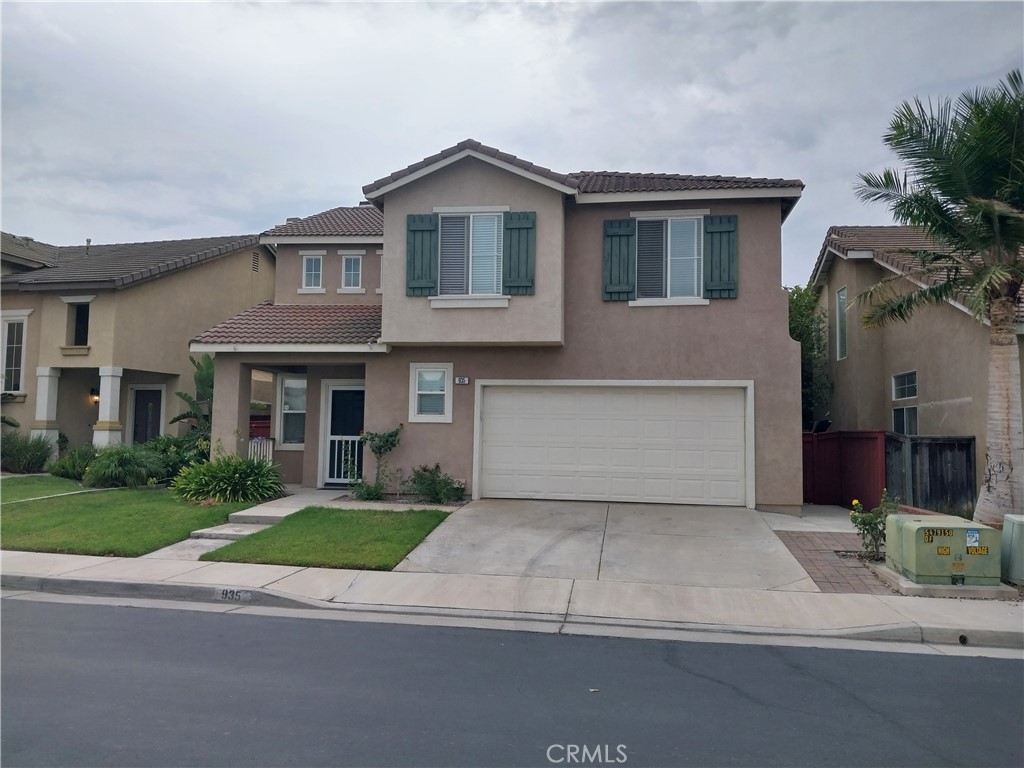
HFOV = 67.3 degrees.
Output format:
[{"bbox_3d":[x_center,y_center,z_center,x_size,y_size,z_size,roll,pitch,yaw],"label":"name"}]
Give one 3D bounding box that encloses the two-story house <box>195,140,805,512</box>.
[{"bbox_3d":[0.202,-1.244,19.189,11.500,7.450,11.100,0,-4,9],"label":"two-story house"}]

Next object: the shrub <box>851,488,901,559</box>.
[{"bbox_3d":[4.771,1.816,10.079,0.650,0.950,0.600,0,-4,9],"label":"shrub"}]

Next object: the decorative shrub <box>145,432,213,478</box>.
[{"bbox_3d":[-7.626,1.705,17.517,1.500,1.190,1.400,0,-4,9],"label":"decorative shrub"}]

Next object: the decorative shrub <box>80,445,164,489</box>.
[{"bbox_3d":[-8.703,1.819,17.272,1.750,0.930,1.600,0,-4,9],"label":"decorative shrub"}]

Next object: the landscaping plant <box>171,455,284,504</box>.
[{"bbox_3d":[-5.341,1.774,14.514,1.950,0.780,1.500,0,-4,9],"label":"landscaping plant"}]

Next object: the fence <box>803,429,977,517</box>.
[{"bbox_3d":[6.933,1.679,14.823,2.900,1.540,2.200,0,-4,9],"label":"fence"}]

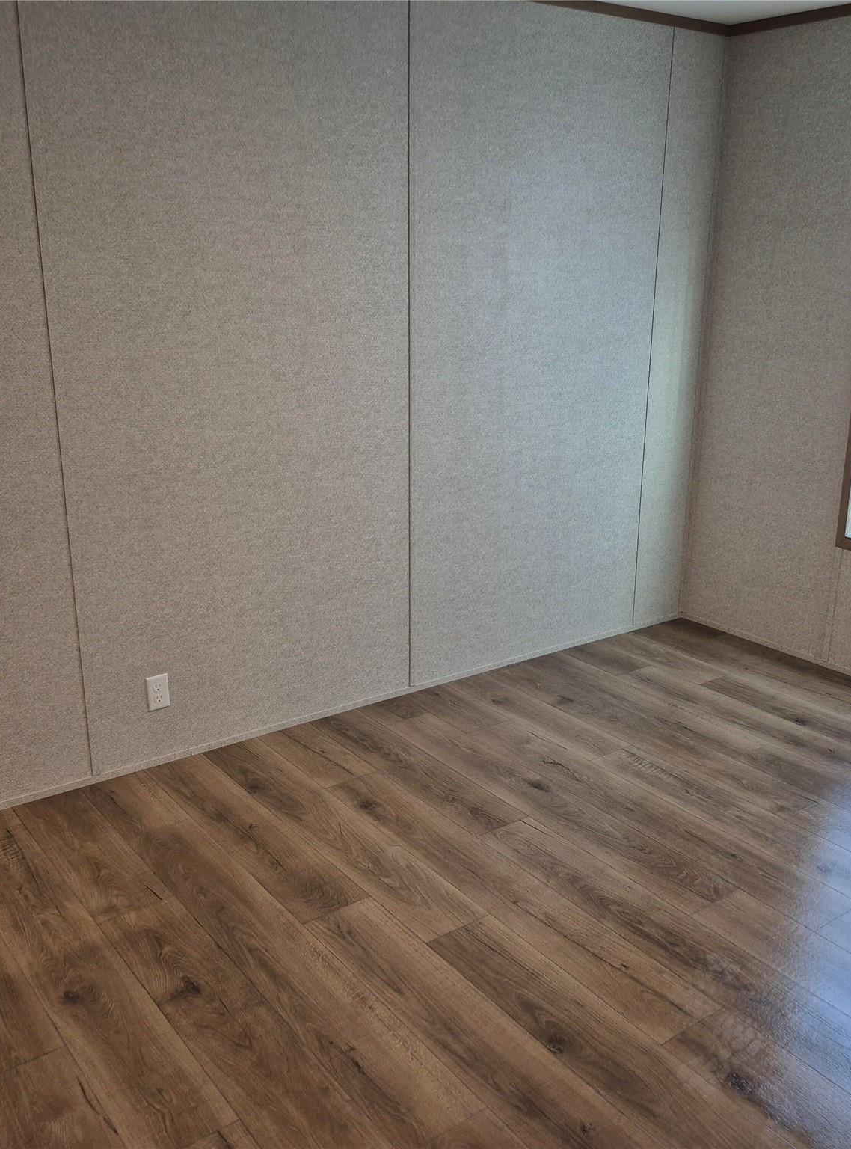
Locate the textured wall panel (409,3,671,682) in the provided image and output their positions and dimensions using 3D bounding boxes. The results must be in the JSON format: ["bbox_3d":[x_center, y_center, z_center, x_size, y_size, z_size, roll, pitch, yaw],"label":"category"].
[{"bbox_3d":[0.440,-0.818,3.906,1.221,2.436,0.030,-11,20,-34],"label":"textured wall panel"}]

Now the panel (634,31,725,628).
[{"bbox_3d":[1.069,-0.944,4.333,0.320,2.436,0.030,-11,20,-34],"label":"panel"}]

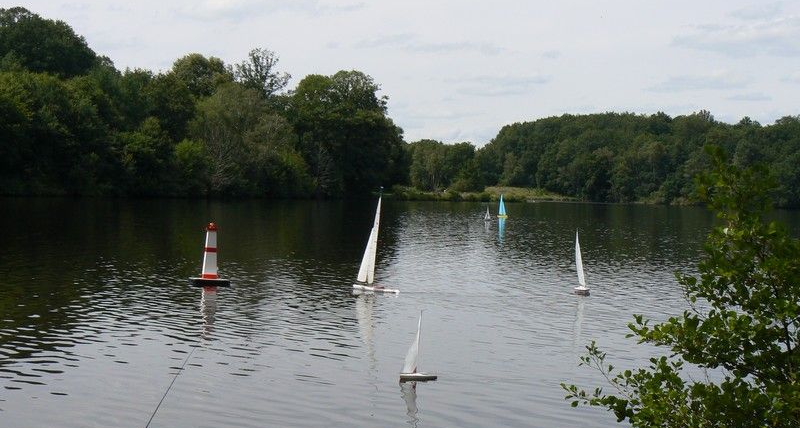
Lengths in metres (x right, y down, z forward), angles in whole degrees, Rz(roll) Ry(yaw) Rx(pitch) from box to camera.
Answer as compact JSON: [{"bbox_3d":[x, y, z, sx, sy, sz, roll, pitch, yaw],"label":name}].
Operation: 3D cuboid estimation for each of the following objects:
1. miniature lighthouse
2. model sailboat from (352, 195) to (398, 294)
[{"bbox_3d":[-3.764,0.785,27.170,0.740,1.250,0.700,1,1,-14],"label":"miniature lighthouse"},{"bbox_3d":[-0.436,0.519,26.542,1.180,1.950,0.280,2,1,44],"label":"model sailboat"}]

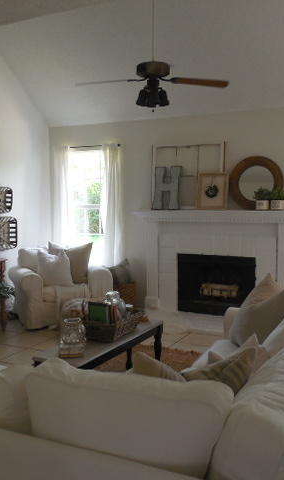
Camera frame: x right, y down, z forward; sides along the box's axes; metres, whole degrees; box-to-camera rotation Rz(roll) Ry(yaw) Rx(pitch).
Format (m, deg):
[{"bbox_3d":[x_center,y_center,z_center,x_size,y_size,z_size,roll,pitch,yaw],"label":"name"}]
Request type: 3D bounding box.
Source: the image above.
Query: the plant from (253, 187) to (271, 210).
[{"bbox_3d":[1.336,-0.456,5.139,0.175,0.245,0.160,2,5,28],"label":"plant"}]

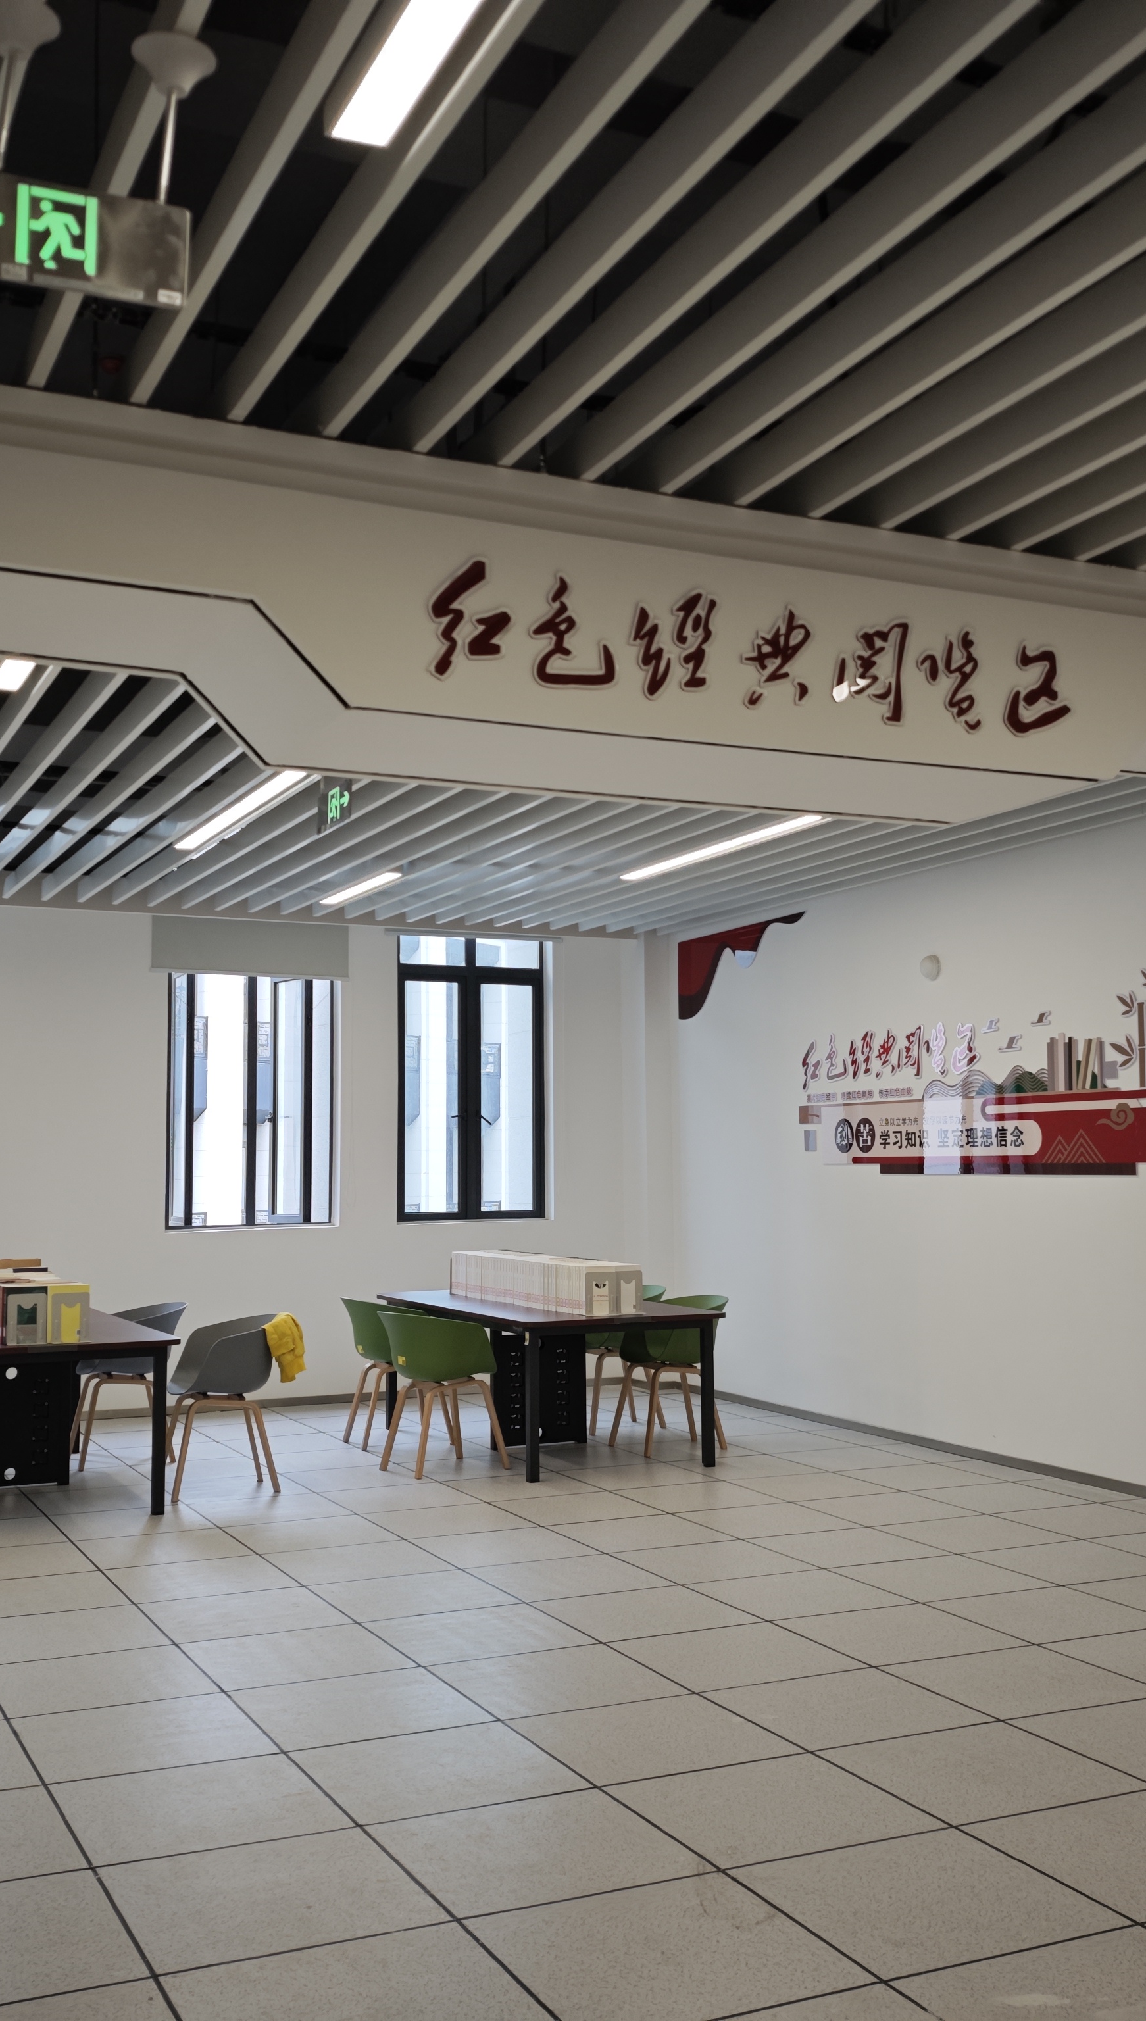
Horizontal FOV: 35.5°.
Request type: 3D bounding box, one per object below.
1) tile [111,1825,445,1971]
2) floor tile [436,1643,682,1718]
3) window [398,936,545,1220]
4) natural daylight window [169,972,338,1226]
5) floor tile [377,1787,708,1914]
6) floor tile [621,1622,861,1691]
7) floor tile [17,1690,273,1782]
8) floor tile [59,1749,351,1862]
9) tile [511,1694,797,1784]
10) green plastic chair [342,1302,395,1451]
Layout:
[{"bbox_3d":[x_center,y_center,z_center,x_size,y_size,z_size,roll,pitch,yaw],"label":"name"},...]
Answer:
[{"bbox_3d":[-0.639,1.868,3.768,0.600,0.020,0.600,2,-5,-25],"label":"tile"},{"bbox_3d":[-0.047,1.977,5.258,0.600,0.020,0.600,2,-6,-25],"label":"floor tile"},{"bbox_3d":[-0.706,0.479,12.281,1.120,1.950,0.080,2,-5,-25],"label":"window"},{"bbox_3d":[-2.125,0.563,11.857,1.120,1.760,0.150,2,-6,-25],"label":"natural daylight window"},{"bbox_3d":[-0.089,1.884,4.014,0.600,0.020,0.600,2,-5,-25],"label":"floor tile"},{"bbox_3d":[0.503,1.994,5.529,0.585,0.020,0.585,2,-6,-25],"label":"floor tile"},{"bbox_3d":[-1.142,1.923,4.747,0.585,0.020,0.585,2,-6,-25],"label":"floor tile"},{"bbox_3d":[-0.881,1.876,4.201,0.600,0.020,0.600,2,-6,-25],"label":"floor tile"},{"bbox_3d":[0.207,1.914,4.709,0.585,0.020,0.585,2,-6,-25],"label":"tile"},{"bbox_3d":[-0.984,2.032,10.036,0.550,0.790,0.590,2,-6,-25],"label":"green plastic chair"}]

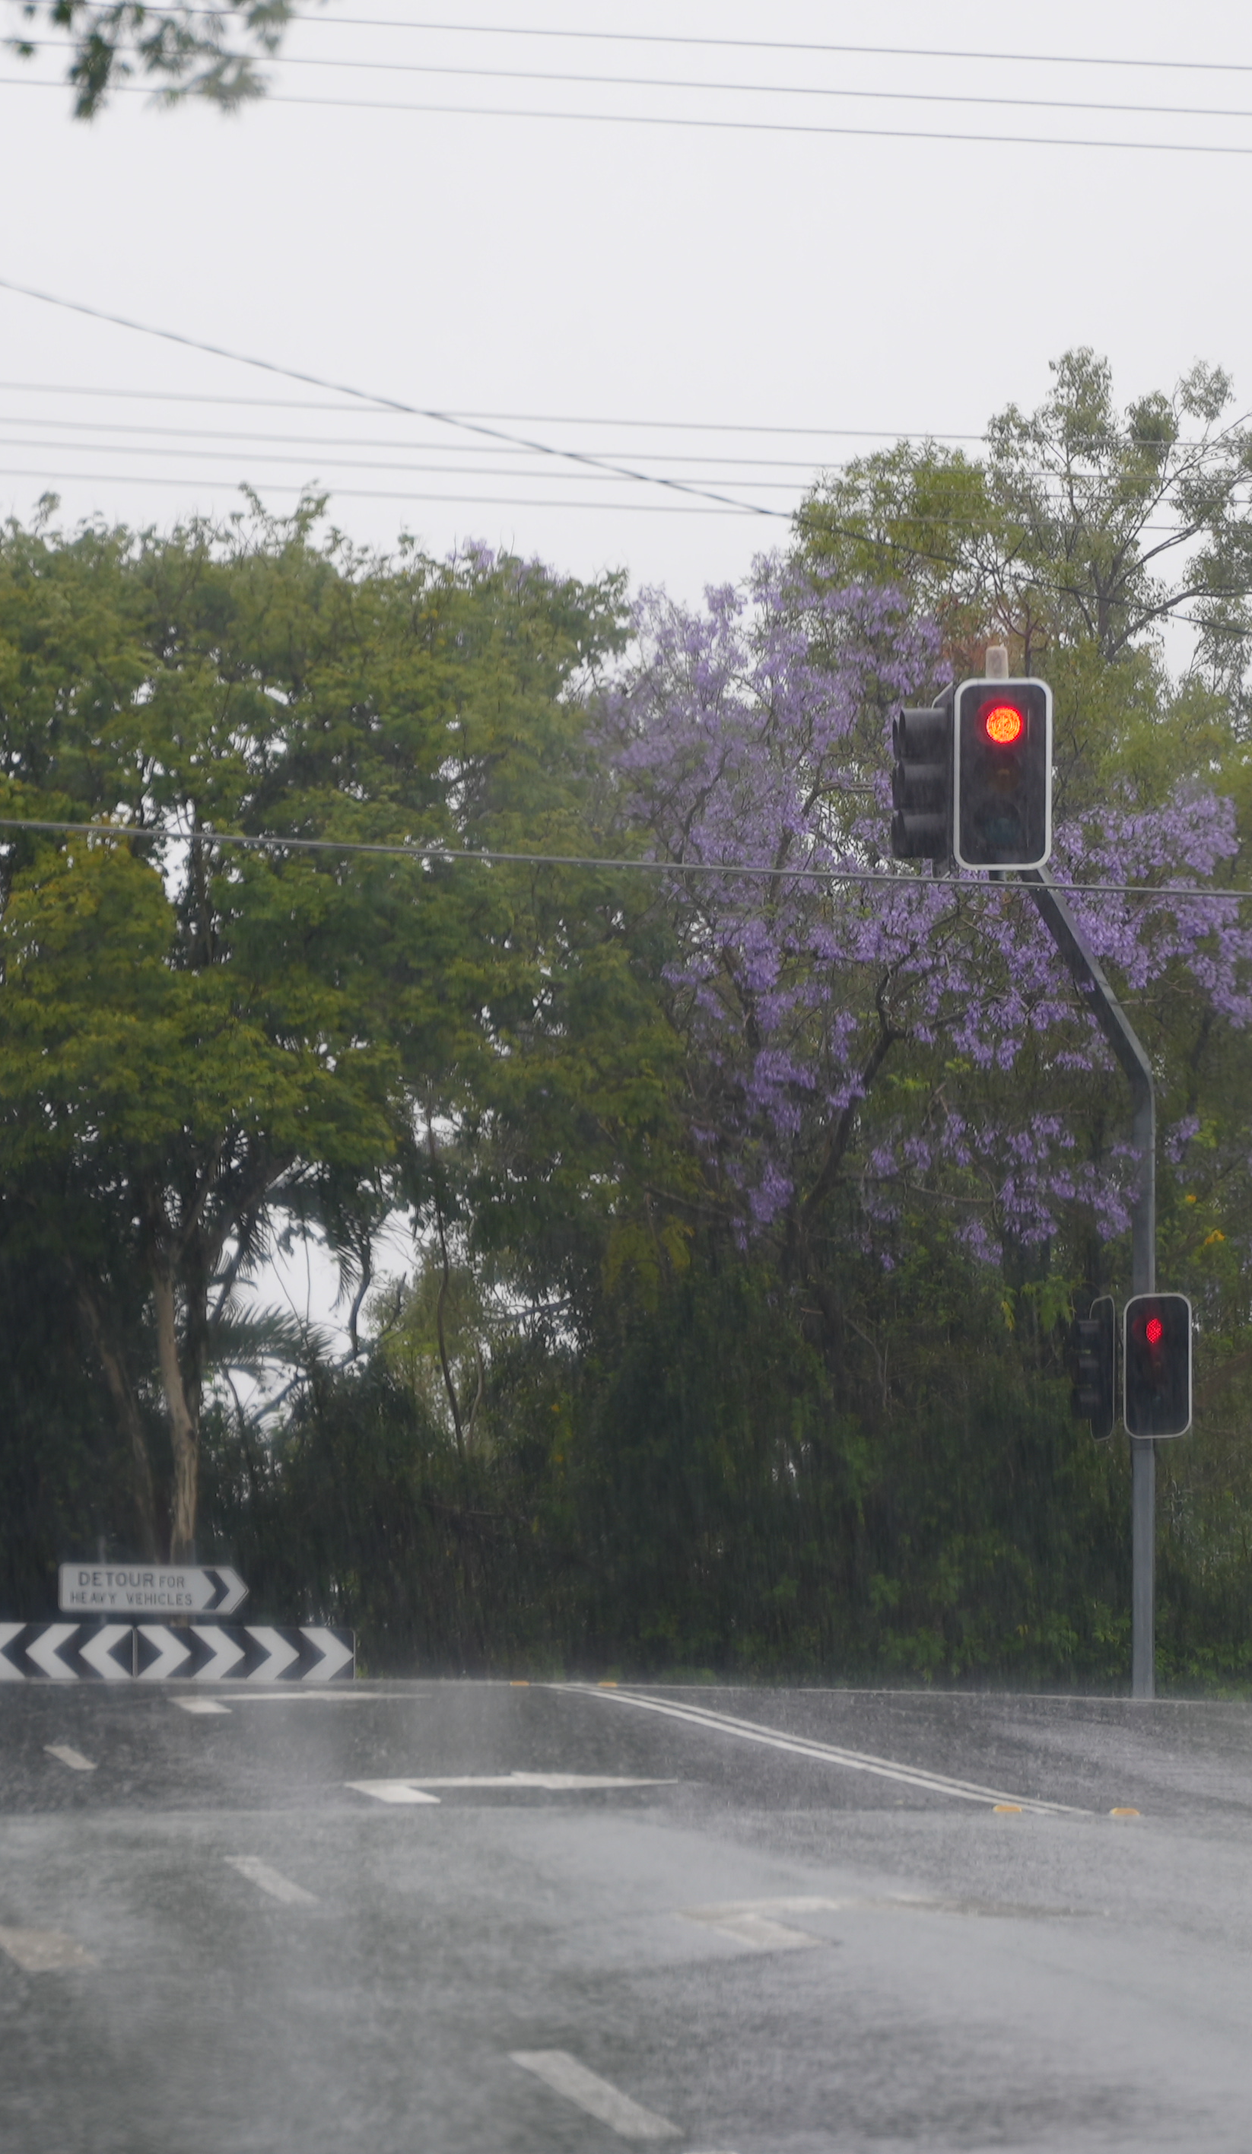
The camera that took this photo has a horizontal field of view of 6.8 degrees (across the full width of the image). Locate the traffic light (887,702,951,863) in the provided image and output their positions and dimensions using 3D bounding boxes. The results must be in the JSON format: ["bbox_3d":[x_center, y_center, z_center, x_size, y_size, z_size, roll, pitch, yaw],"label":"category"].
[{"bbox_3d":[2.332,-2.246,79.900,0.570,1.400,0.710,1,-2,-14],"label":"traffic light"}]

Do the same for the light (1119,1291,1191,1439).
[{"bbox_3d":[4.067,2.222,81.100,0.570,1.120,0.420,-1,-2,16],"label":"light"}]

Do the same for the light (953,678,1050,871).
[{"bbox_3d":[2.825,-2.276,79.600,0.730,1.440,0.550,0,-2,8],"label":"light"}]

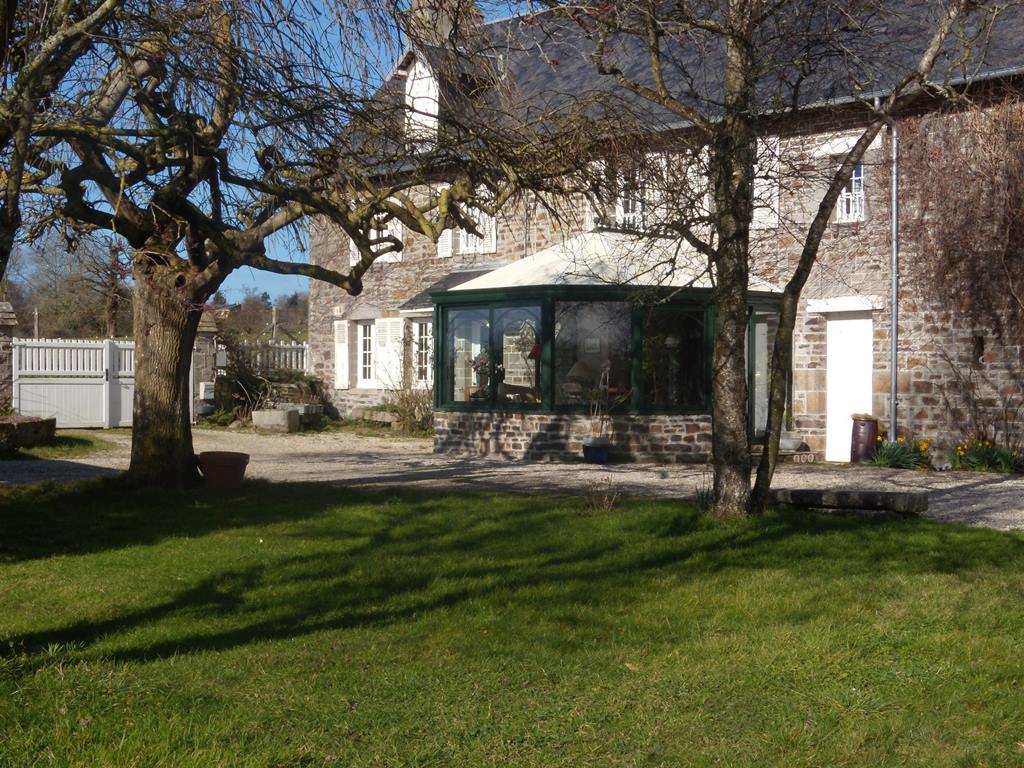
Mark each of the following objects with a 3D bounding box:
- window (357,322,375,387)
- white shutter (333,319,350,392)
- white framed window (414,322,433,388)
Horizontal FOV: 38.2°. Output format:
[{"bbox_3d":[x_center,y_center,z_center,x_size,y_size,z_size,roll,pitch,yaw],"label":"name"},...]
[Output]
[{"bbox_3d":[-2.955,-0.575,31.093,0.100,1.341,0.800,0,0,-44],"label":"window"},{"bbox_3d":[-3.584,-0.614,31.309,0.050,1.464,0.468,0,0,-44],"label":"white shutter"},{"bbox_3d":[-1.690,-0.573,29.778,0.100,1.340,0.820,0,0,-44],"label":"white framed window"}]

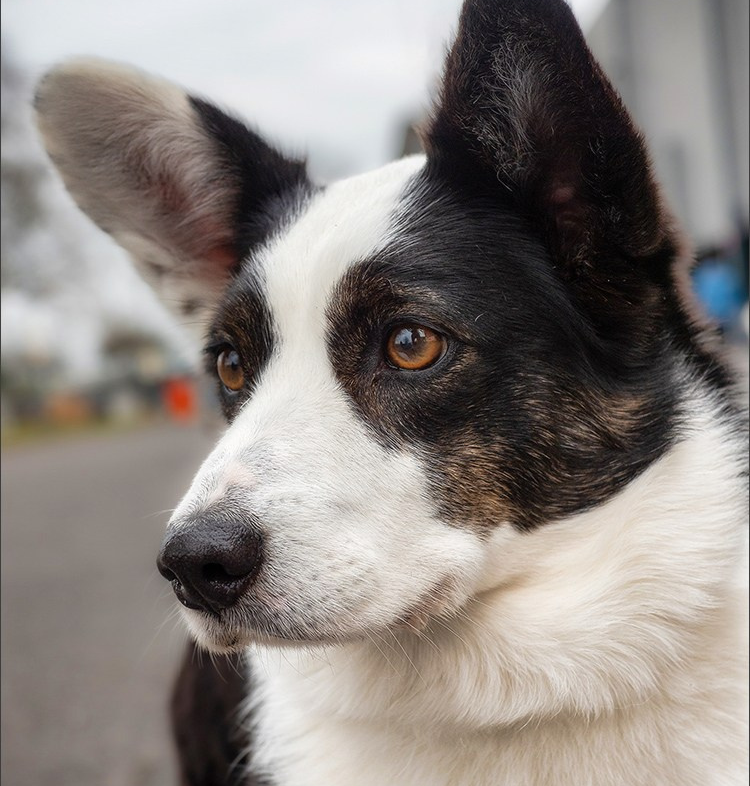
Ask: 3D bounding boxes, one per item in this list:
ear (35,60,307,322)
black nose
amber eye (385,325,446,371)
[{"bbox_3d":[-0.070,-0.073,0.750,0.064,0.100,0.042,-51,-13,22],"label":"ear"},{"bbox_3d":[-0.046,0.049,0.622,0.033,0.027,0.025,-5,0,34],"label":"black nose"},{"bbox_3d":[0.012,-0.013,0.662,0.019,0.015,0.011,-5,0,21],"label":"amber eye"}]

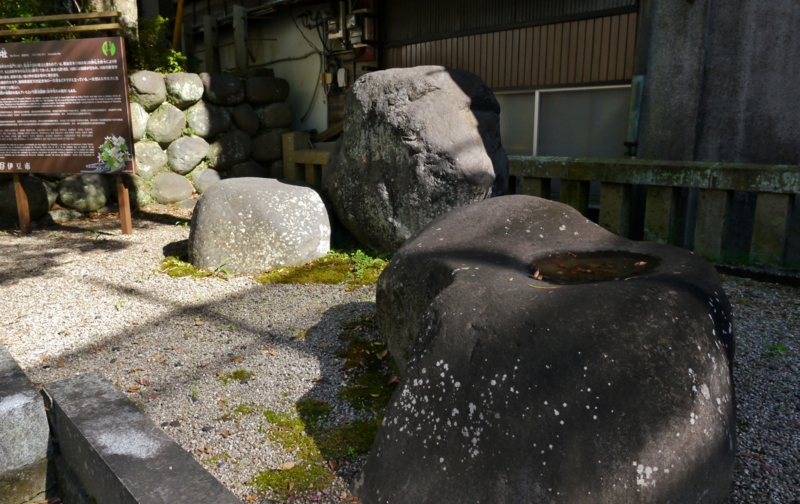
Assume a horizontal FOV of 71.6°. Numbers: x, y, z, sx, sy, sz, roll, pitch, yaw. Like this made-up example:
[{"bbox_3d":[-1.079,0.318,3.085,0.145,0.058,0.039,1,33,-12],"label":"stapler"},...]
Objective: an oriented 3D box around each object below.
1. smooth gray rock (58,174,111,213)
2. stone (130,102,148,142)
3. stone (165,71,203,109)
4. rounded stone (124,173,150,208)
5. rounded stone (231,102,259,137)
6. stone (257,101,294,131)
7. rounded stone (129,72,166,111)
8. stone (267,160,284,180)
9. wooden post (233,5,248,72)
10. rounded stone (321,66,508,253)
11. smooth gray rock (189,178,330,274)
[{"bbox_3d":[-3.478,-0.670,6.096,0.580,0.460,0.440,-12,17,-43],"label":"smooth gray rock"},{"bbox_3d":[-3.632,-1.765,7.561,0.404,0.524,0.453,-2,12,-12],"label":"stone"},{"bbox_3d":[-2.972,-2.227,7.651,0.545,0.472,0.503,-2,12,-12],"label":"stone"},{"bbox_3d":[-3.634,-0.843,7.607,0.420,0.487,0.427,-2,12,-12],"label":"rounded stone"},{"bbox_3d":[-2.152,-1.851,7.751,0.400,0.456,0.420,-2,12,-12],"label":"rounded stone"},{"bbox_3d":[-1.751,-1.906,7.801,0.472,0.378,0.417,-2,12,-12],"label":"stone"},{"bbox_3d":[-3.464,-2.198,7.596,0.527,0.547,0.531,-2,12,-12],"label":"rounded stone"},{"bbox_3d":[-1.722,-1.132,7.797,0.305,0.330,0.305,-2,12,-12],"label":"stone"},{"bbox_3d":[-2.347,-3.060,8.162,0.150,1.059,0.130,9,15,36],"label":"wooden post"},{"bbox_3d":[0.129,-0.824,4.854,1.625,1.527,1.200,0,12,0],"label":"rounded stone"},{"bbox_3d":[-1.100,-0.263,4.369,1.079,0.628,0.880,-3,12,-14],"label":"smooth gray rock"}]

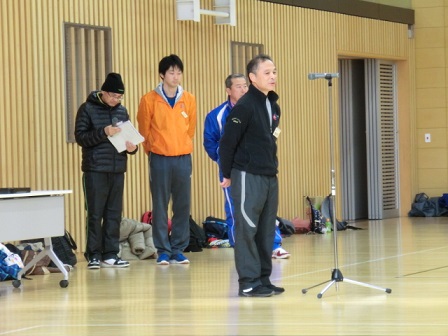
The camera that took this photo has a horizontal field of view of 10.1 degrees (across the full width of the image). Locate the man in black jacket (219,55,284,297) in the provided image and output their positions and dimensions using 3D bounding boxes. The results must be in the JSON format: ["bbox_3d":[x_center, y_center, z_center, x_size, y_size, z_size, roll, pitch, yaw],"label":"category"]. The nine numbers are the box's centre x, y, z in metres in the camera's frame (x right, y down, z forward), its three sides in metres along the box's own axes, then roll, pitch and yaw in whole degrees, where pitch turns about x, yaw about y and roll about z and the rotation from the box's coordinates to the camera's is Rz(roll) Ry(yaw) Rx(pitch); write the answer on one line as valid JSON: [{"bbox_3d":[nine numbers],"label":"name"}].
[{"bbox_3d":[0.194,0.040,17.642,0.400,1.659,0.520,-1,0,31],"label":"man in black jacket"}]

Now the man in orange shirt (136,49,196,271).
[{"bbox_3d":[-0.506,-0.083,22.229,0.530,1.815,0.360,-2,0,-14],"label":"man in orange shirt"}]

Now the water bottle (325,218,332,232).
[{"bbox_3d":[1.253,0.689,30.346,0.070,0.162,0.070,-2,0,0],"label":"water bottle"}]

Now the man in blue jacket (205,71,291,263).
[{"bbox_3d":[0.219,-0.028,23.510,0.580,1.678,0.480,-2,1,-43],"label":"man in blue jacket"}]

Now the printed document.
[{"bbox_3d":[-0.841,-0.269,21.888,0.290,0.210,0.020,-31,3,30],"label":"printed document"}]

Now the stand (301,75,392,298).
[{"bbox_3d":[0.734,0.110,16.971,0.659,1.481,0.651,-1,0,18],"label":"stand"}]

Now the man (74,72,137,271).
[{"bbox_3d":[-1.025,0.018,22.108,0.560,1.691,0.480,-2,0,-35],"label":"man"}]

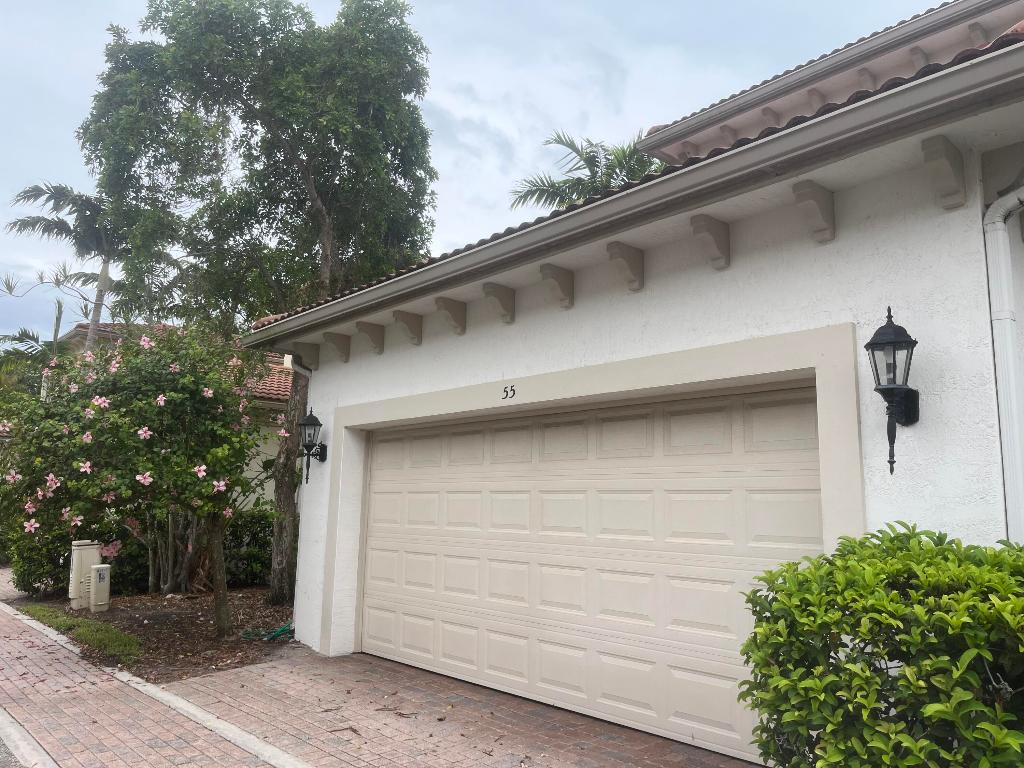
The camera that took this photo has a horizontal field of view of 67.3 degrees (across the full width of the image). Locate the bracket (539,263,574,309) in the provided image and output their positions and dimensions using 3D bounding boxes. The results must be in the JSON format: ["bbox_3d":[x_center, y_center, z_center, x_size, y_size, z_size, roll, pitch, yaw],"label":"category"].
[{"bbox_3d":[0.316,-0.683,5.360,0.253,0.254,0.087,9,-12,-41],"label":"bracket"}]

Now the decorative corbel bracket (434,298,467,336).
[{"bbox_3d":[-0.497,-0.551,6.263,0.253,0.254,0.087,9,-12,-41],"label":"decorative corbel bracket"}]

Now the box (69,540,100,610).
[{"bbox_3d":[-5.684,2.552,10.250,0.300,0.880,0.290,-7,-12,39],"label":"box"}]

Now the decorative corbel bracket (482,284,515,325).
[{"bbox_3d":[-0.104,-0.607,5.734,0.245,0.260,0.092,9,-12,-41],"label":"decorative corbel bracket"}]

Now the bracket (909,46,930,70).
[{"bbox_3d":[4.481,-3.534,8.480,0.245,0.260,0.092,9,-12,-41],"label":"bracket"}]

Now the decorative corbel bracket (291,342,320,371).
[{"bbox_3d":[-2.172,-0.280,8.120,0.253,0.254,0.087,9,-12,-41],"label":"decorative corbel bracket"}]

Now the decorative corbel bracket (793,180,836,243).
[{"bbox_3d":[1.564,-0.885,3.976,0.253,0.254,0.087,9,-12,-41],"label":"decorative corbel bracket"}]

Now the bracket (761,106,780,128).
[{"bbox_3d":[3.294,-3.345,9.780,0.245,0.260,0.092,9,-12,-41],"label":"bracket"}]

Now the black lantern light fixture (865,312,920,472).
[{"bbox_3d":[1.742,0.029,3.503,0.290,0.770,0.225,9,-12,-41],"label":"black lantern light fixture"}]

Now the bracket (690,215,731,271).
[{"bbox_3d":[1.150,-0.818,4.436,0.253,0.254,0.087,9,-12,-41],"label":"bracket"}]

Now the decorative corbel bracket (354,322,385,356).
[{"bbox_3d":[-1.320,-0.418,7.175,0.253,0.254,0.087,9,-12,-41],"label":"decorative corbel bracket"}]

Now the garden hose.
[{"bbox_3d":[-2.616,2.631,8.242,0.600,0.125,0.636,4,-10,-17],"label":"garden hose"}]

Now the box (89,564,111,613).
[{"bbox_3d":[-5.357,2.659,10.000,0.190,0.590,0.210,-7,-12,40],"label":"box"}]

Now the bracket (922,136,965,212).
[{"bbox_3d":[1.953,-0.935,3.480,0.245,0.260,0.092,9,-12,-41],"label":"bracket"}]

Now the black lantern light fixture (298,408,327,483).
[{"bbox_3d":[-1.986,0.628,7.703,0.299,0.793,0.220,9,-12,-41],"label":"black lantern light fixture"}]

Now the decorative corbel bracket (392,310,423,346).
[{"bbox_3d":[-0.907,-0.485,6.718,0.253,0.254,0.087,9,-12,-41],"label":"decorative corbel bracket"}]

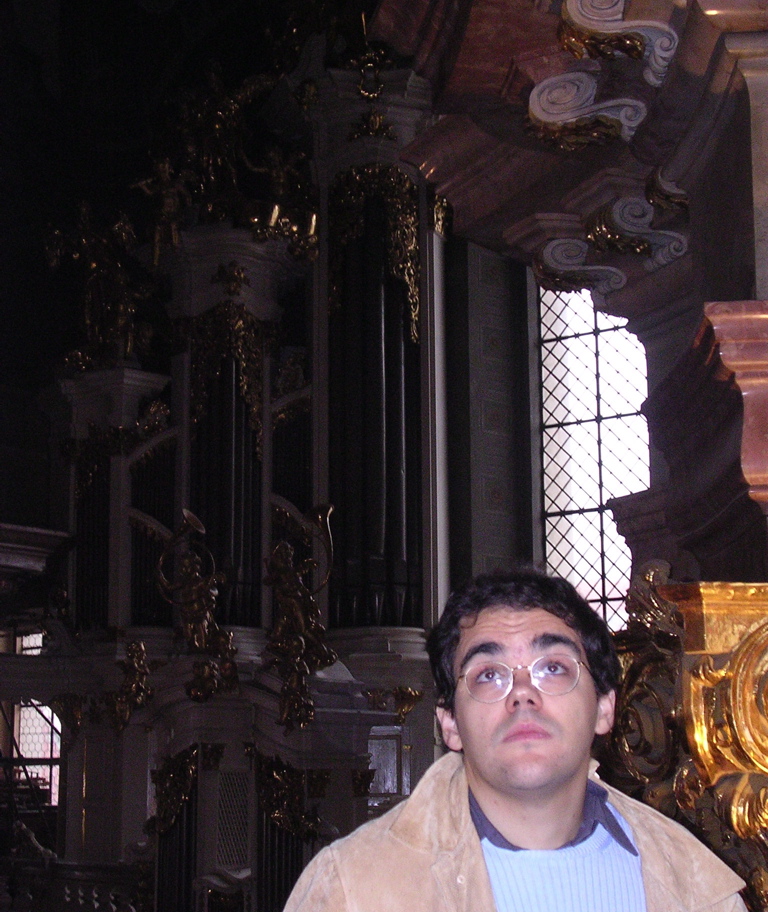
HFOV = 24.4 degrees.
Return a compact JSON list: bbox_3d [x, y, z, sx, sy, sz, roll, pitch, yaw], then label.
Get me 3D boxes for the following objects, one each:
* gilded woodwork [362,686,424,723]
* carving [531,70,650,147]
[{"bbox_3d":[0.082,2.479,17.700,0.580,0.360,0.320,0,-10,-5],"label":"gilded woodwork"},{"bbox_3d":[1.161,-1.972,10.100,0.590,0.350,0.380,-3,-10,13],"label":"carving"}]

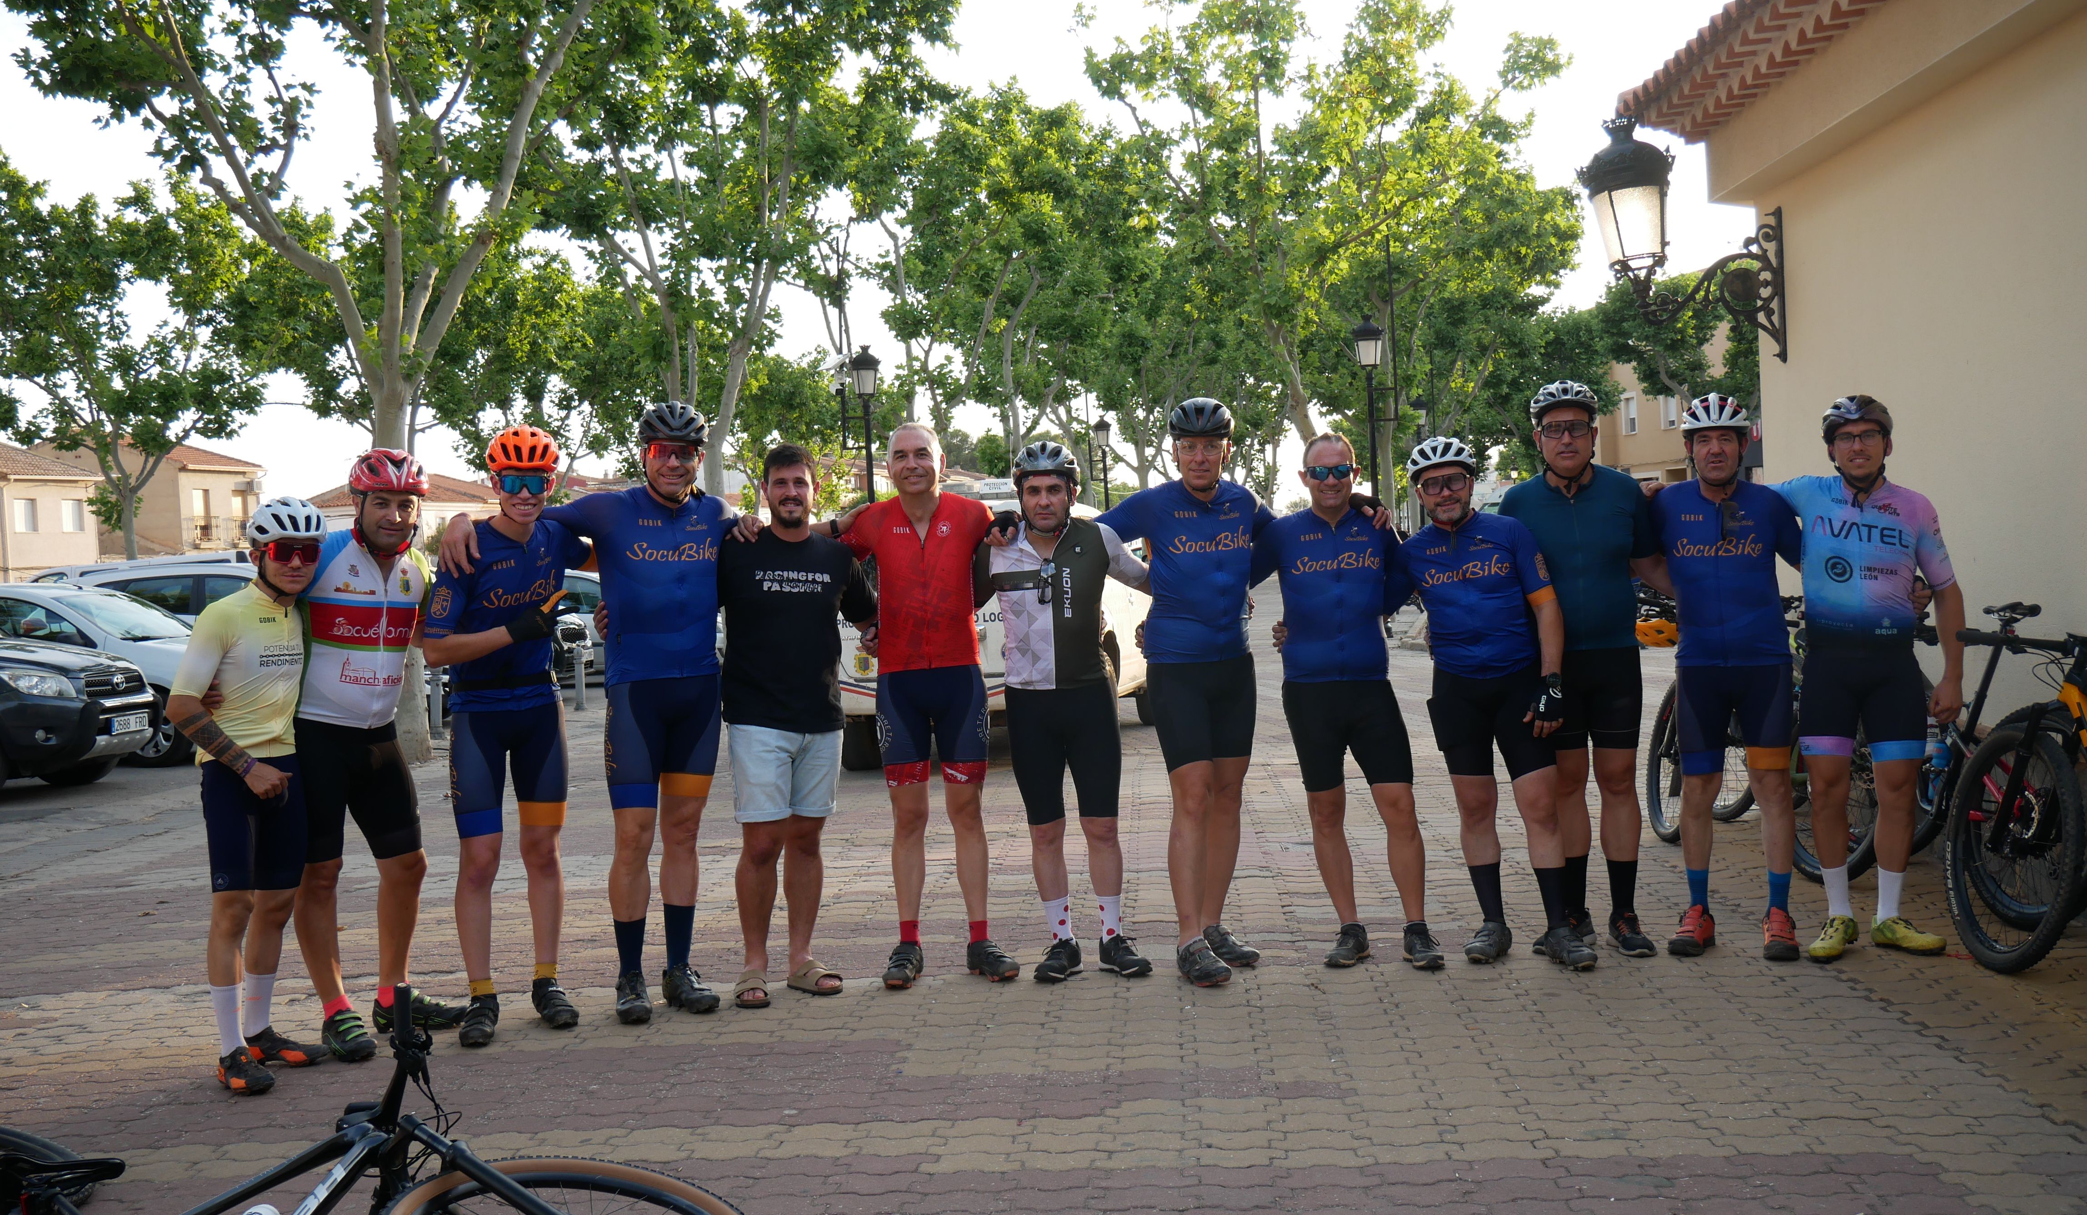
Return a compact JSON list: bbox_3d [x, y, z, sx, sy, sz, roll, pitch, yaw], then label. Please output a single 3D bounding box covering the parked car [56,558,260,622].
[{"bbox_3d":[-7.607,0.335,21.304,4.250,1.570,1.800,-2,2,4],"label":"parked car"}]

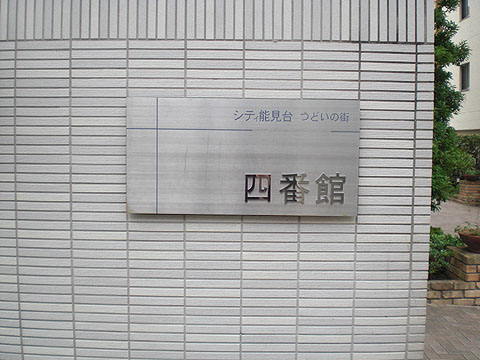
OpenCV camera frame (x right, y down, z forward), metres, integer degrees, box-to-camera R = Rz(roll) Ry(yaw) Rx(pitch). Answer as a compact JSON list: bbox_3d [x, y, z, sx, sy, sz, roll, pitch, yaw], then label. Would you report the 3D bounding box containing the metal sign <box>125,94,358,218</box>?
[{"bbox_3d":[0.008,-0.059,1.363,0.598,0.300,0.024,1,4,0],"label":"metal sign"}]

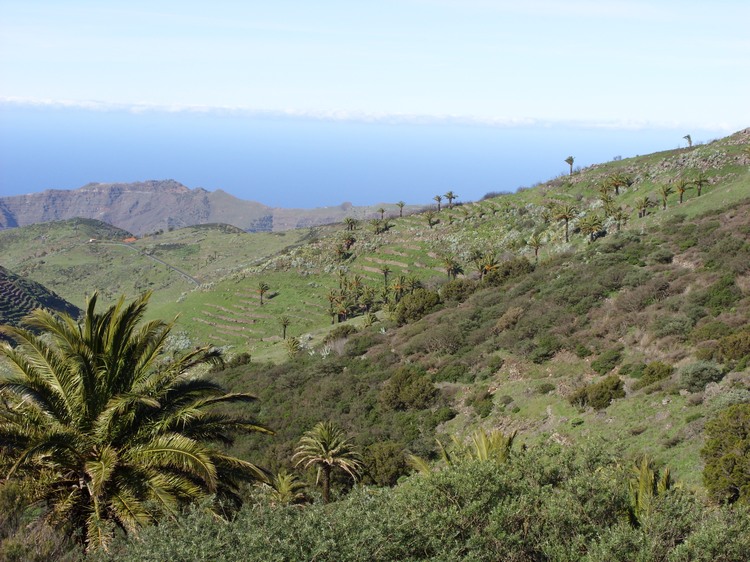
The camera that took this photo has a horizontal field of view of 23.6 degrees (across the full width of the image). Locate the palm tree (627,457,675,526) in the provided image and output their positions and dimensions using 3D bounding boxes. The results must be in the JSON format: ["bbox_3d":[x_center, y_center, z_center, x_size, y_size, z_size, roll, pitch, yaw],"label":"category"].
[{"bbox_3d":[10.728,8.313,70.000,2.025,2.959,2.025,3,6,9],"label":"palm tree"}]

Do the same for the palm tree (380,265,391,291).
[{"bbox_3d":[3.621,-1.035,620.000,3.449,9.312,3.449,2,6,0],"label":"palm tree"}]

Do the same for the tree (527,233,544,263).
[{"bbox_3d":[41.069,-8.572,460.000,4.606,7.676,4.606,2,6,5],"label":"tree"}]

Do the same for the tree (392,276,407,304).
[{"bbox_3d":[5.724,1.752,420.000,3.271,6.542,3.271,2,6,1],"label":"tree"}]

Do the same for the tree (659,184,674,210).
[{"bbox_3d":[62.428,-17.883,385.000,3.430,5.570,3.430,2,6,0],"label":"tree"}]

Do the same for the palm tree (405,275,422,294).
[{"bbox_3d":[8.995,1.402,420.000,4.205,5.841,4.205,2,6,1],"label":"palm tree"}]

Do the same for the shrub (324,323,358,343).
[{"bbox_3d":[-7.454,11.459,400.000,7.565,4.450,6.430,2,6,-1],"label":"shrub"}]

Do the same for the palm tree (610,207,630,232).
[{"bbox_3d":[64.185,-16.079,470.000,5.229,6.798,5.229,3,6,8],"label":"palm tree"}]

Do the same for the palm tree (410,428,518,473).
[{"bbox_3d":[3.310,7.225,68.000,4.090,3.290,4.090,2,6,0],"label":"palm tree"}]

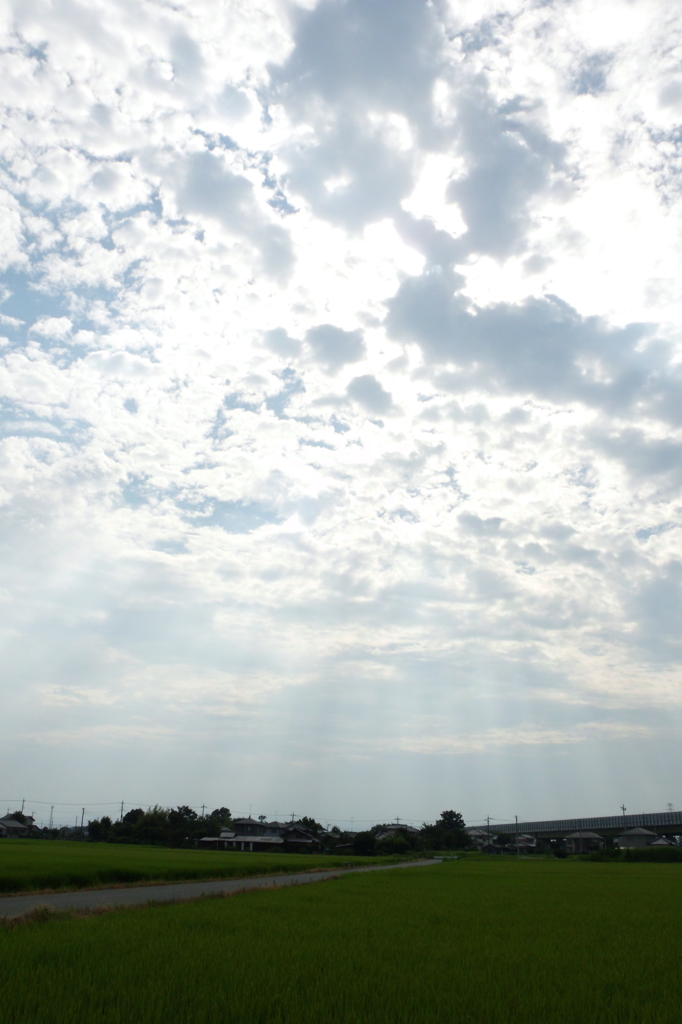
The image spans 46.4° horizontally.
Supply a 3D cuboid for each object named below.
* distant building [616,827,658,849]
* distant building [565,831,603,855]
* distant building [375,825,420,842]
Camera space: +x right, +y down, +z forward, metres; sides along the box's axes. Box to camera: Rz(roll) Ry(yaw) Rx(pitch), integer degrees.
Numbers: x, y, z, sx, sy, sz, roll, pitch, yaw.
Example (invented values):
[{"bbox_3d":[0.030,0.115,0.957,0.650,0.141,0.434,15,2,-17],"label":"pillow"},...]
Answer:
[{"bbox_3d":[82.740,91.461,220.599,10.000,7.300,8.800,-6,-24,18],"label":"distant building"},{"bbox_3d":[79.891,108.683,260.599,11.700,7.300,8.800,-5,-23,15],"label":"distant building"},{"bbox_3d":[16.743,95.768,233.561,12.600,7.500,9.500,0,-23,4],"label":"distant building"}]

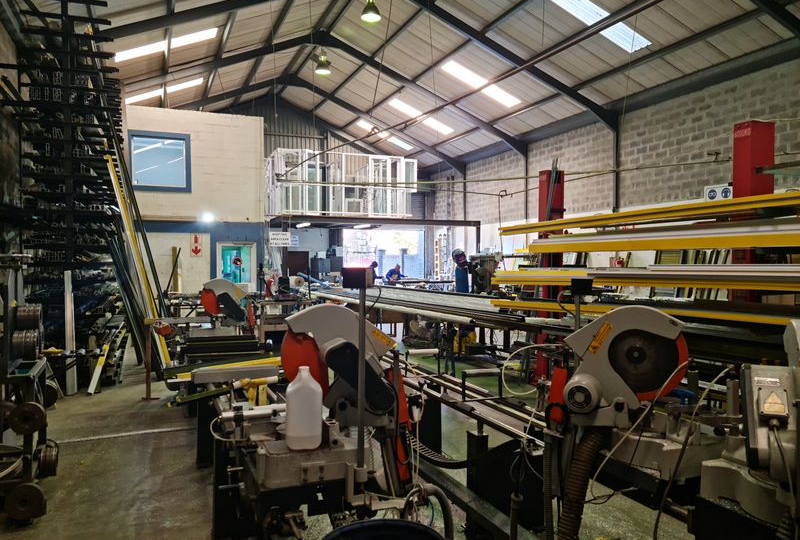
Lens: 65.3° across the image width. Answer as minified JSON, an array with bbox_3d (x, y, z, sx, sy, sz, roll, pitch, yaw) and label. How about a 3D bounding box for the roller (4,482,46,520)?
[{"bbox_3d":[-2.220,1.375,3.700,0.215,0.215,0.080,0,1,-14],"label":"roller"}]

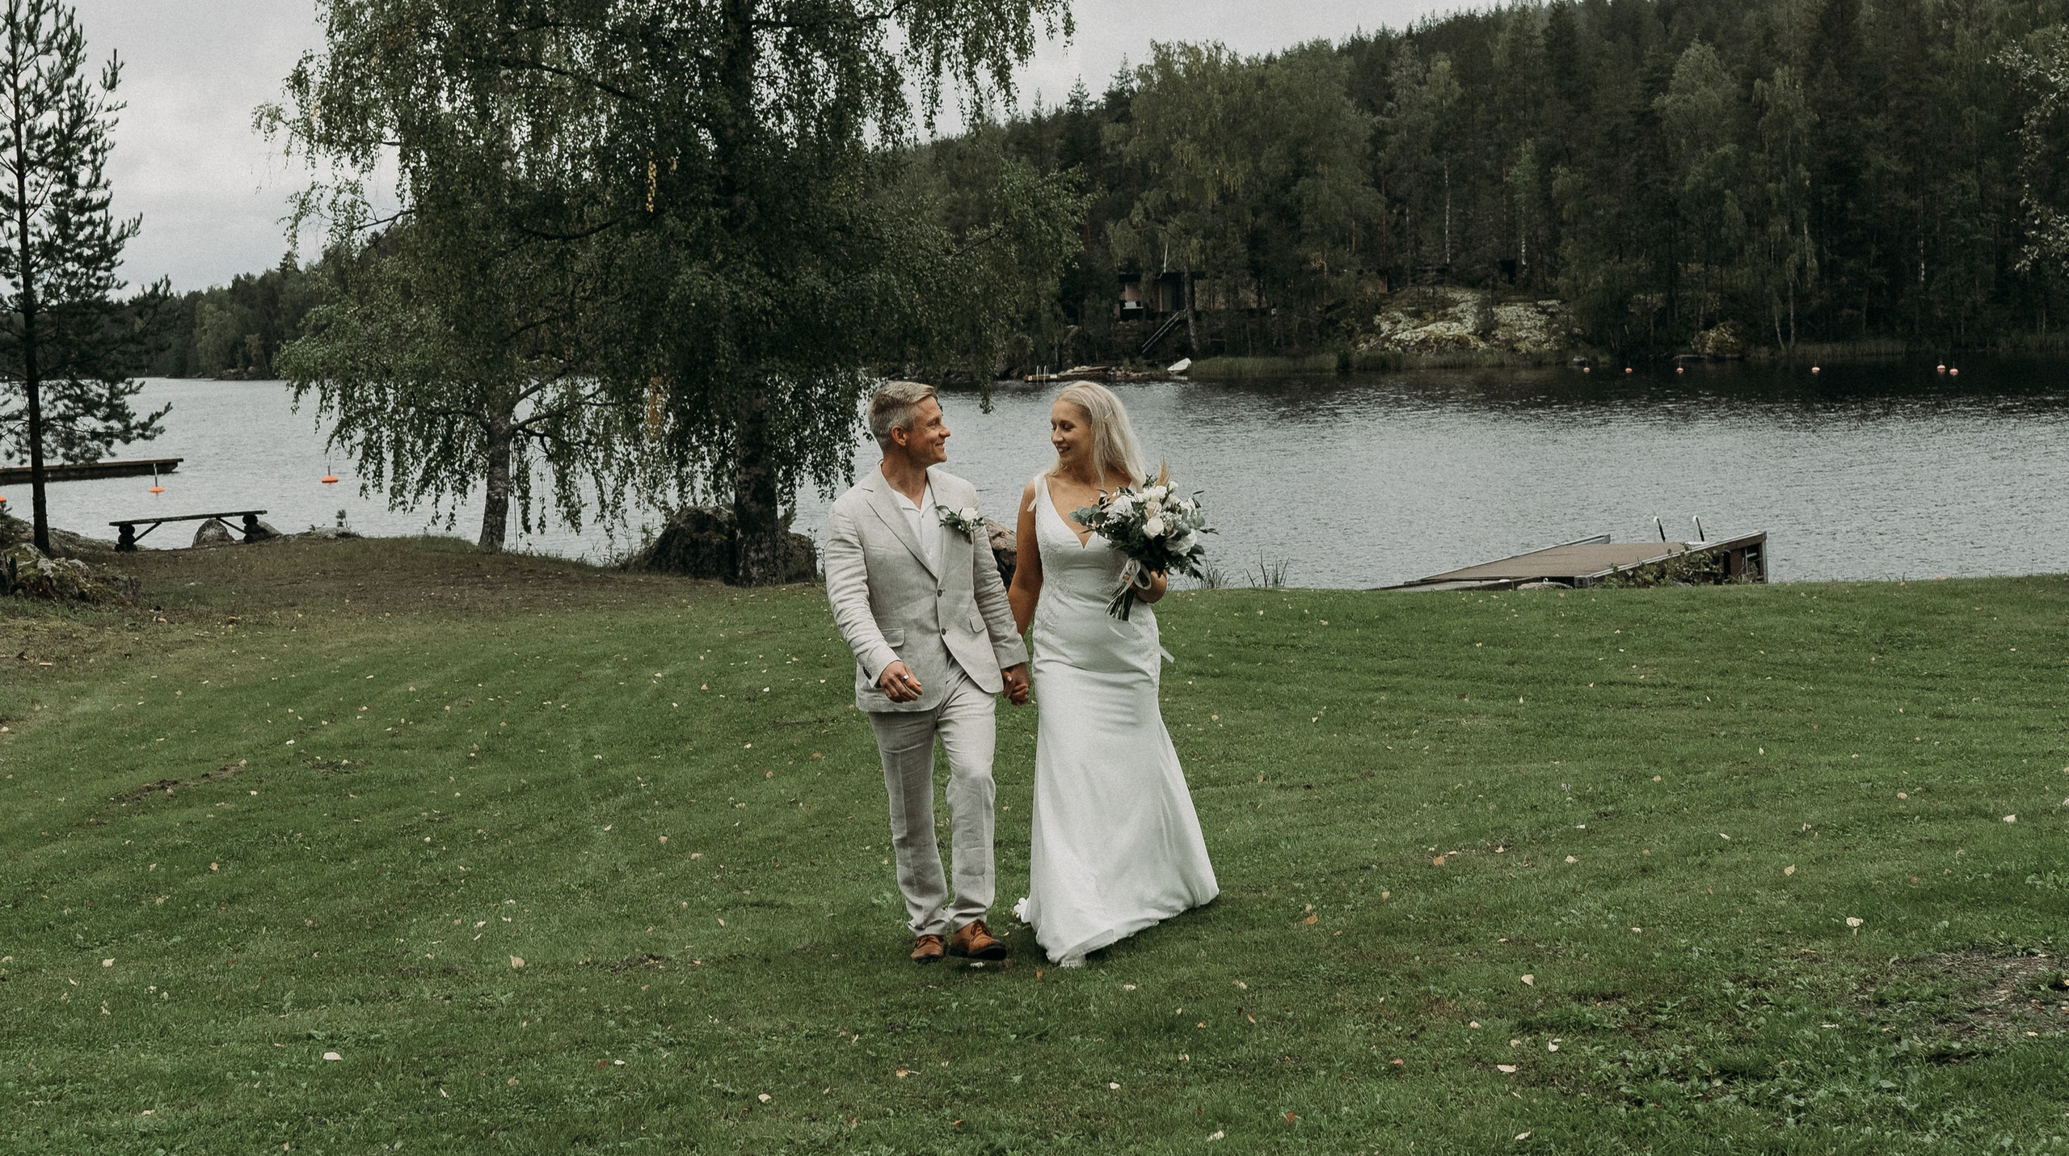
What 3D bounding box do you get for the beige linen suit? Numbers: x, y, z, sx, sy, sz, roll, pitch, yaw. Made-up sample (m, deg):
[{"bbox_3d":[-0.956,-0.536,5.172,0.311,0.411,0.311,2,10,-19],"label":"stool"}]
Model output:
[{"bbox_3d":[-0.342,0.376,9.450,0.580,1.430,0.420,-2,5,-16],"label":"beige linen suit"}]

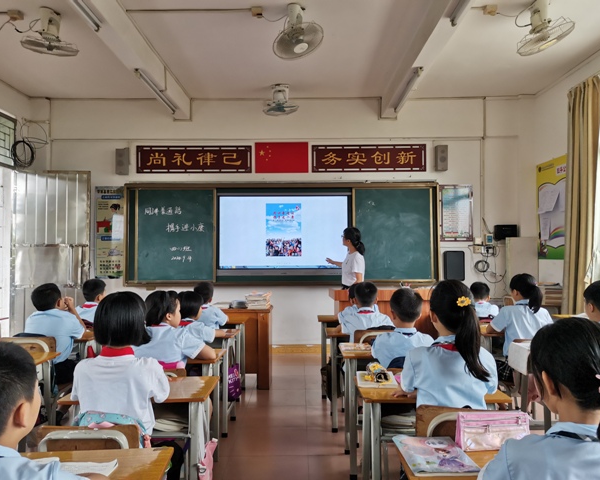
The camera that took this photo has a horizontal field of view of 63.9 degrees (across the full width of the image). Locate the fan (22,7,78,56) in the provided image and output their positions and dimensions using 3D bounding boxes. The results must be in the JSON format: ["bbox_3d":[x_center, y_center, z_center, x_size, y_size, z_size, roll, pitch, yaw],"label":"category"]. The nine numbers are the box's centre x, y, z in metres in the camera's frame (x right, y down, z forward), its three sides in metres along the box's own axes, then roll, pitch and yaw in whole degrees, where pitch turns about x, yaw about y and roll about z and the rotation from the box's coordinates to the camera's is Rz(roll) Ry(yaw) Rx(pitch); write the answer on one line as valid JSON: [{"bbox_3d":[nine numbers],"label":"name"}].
[{"bbox_3d":[-2.106,-1.746,4.108,0.440,0.360,0.440,0,-2,0],"label":"fan"}]

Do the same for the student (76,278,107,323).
[{"bbox_3d":[-1.700,0.868,4.056,0.390,1.110,0.570,0,-2,5],"label":"student"}]

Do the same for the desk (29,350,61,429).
[{"bbox_3d":[-1.730,1.025,2.640,0.600,0.710,0.410,0,-2,0],"label":"desk"}]

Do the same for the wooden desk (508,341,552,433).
[{"bbox_3d":[1.650,0.993,2.831,0.600,0.720,0.420,0,-2,0],"label":"wooden desk"}]

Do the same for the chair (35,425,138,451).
[{"bbox_3d":[-0.680,0.972,1.722,0.360,0.760,0.420,0,-2,0],"label":"chair"}]

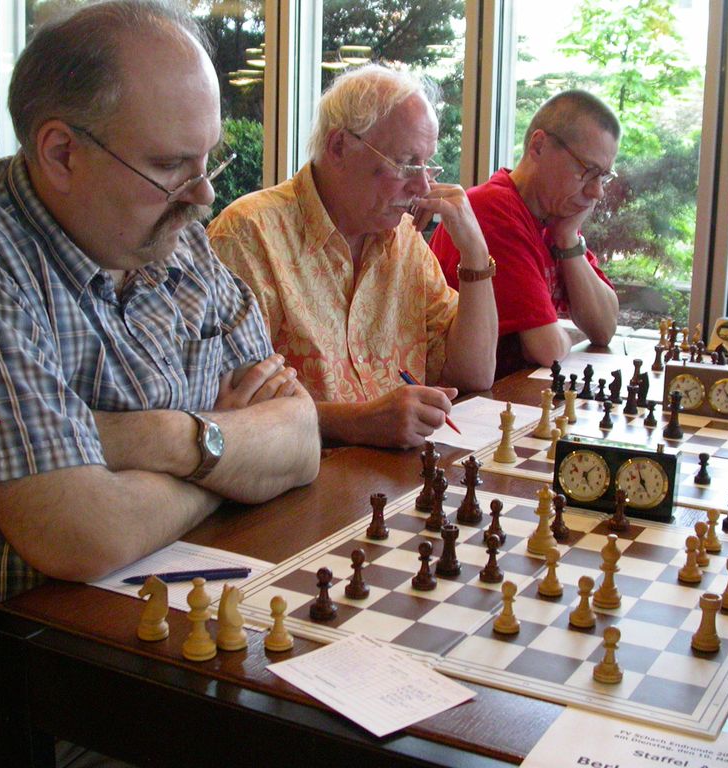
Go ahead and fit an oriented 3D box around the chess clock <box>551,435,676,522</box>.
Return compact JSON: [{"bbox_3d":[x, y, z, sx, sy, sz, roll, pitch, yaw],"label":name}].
[{"bbox_3d":[0.313,0.114,1.383,0.149,0.090,0.045,7,13,26],"label":"chess clock"}]

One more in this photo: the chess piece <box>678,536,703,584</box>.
[{"bbox_3d":[0.341,0.180,1.167,0.026,0.048,0.026,7,14,29],"label":"chess piece"}]

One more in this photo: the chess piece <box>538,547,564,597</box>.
[{"bbox_3d":[0.192,0.190,1.148,0.025,0.047,0.025,3,12,9],"label":"chess piece"}]

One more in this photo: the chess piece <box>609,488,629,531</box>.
[{"bbox_3d":[0.308,0.149,1.347,0.025,0.051,0.025,7,14,29],"label":"chess piece"}]

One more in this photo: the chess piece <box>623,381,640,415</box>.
[{"bbox_3d":[0.463,0.026,1.943,0.025,0.048,0.025,3,12,13],"label":"chess piece"}]

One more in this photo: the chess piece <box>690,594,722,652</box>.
[{"bbox_3d":[0.314,0.215,1.020,0.027,0.053,0.027,7,14,29],"label":"chess piece"}]

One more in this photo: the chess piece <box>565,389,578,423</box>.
[{"bbox_3d":[0.337,0.038,1.821,0.025,0.053,0.025,8,13,29],"label":"chess piece"}]

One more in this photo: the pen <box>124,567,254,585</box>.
[{"bbox_3d":[-0.178,0.195,1.136,0.132,0.012,0.012,-2,12,-16],"label":"pen"}]

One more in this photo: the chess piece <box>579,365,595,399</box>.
[{"bbox_3d":[0.401,-0.002,2.027,0.029,0.069,0.029,7,14,29],"label":"chess piece"}]

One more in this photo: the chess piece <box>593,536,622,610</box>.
[{"bbox_3d":[0.245,0.184,1.116,0.028,0.074,0.028,7,14,29],"label":"chess piece"}]

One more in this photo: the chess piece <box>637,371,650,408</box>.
[{"bbox_3d":[0.501,0.012,2.029,0.029,0.062,0.026,3,12,13],"label":"chess piece"}]

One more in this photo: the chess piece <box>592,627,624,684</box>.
[{"bbox_3d":[0.207,0.225,0.944,0.026,0.048,0.026,7,14,29],"label":"chess piece"}]

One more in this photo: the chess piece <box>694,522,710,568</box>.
[{"bbox_3d":[0.365,0.171,1.214,0.026,0.048,0.026,7,14,29],"label":"chess piece"}]

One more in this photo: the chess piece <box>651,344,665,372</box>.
[{"bbox_3d":[0.610,-0.052,2.326,0.025,0.049,0.025,4,12,15],"label":"chess piece"}]

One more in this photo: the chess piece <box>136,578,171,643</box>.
[{"bbox_3d":[-0.188,0.198,1.003,0.030,0.057,0.030,1,12,-3],"label":"chess piece"}]

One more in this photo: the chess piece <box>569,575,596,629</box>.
[{"bbox_3d":[0.204,0.199,1.037,0.026,0.048,0.026,8,13,29],"label":"chess piece"}]

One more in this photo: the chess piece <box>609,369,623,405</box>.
[{"bbox_3d":[0.452,0.004,2.022,0.030,0.060,0.028,4,12,17],"label":"chess piece"}]

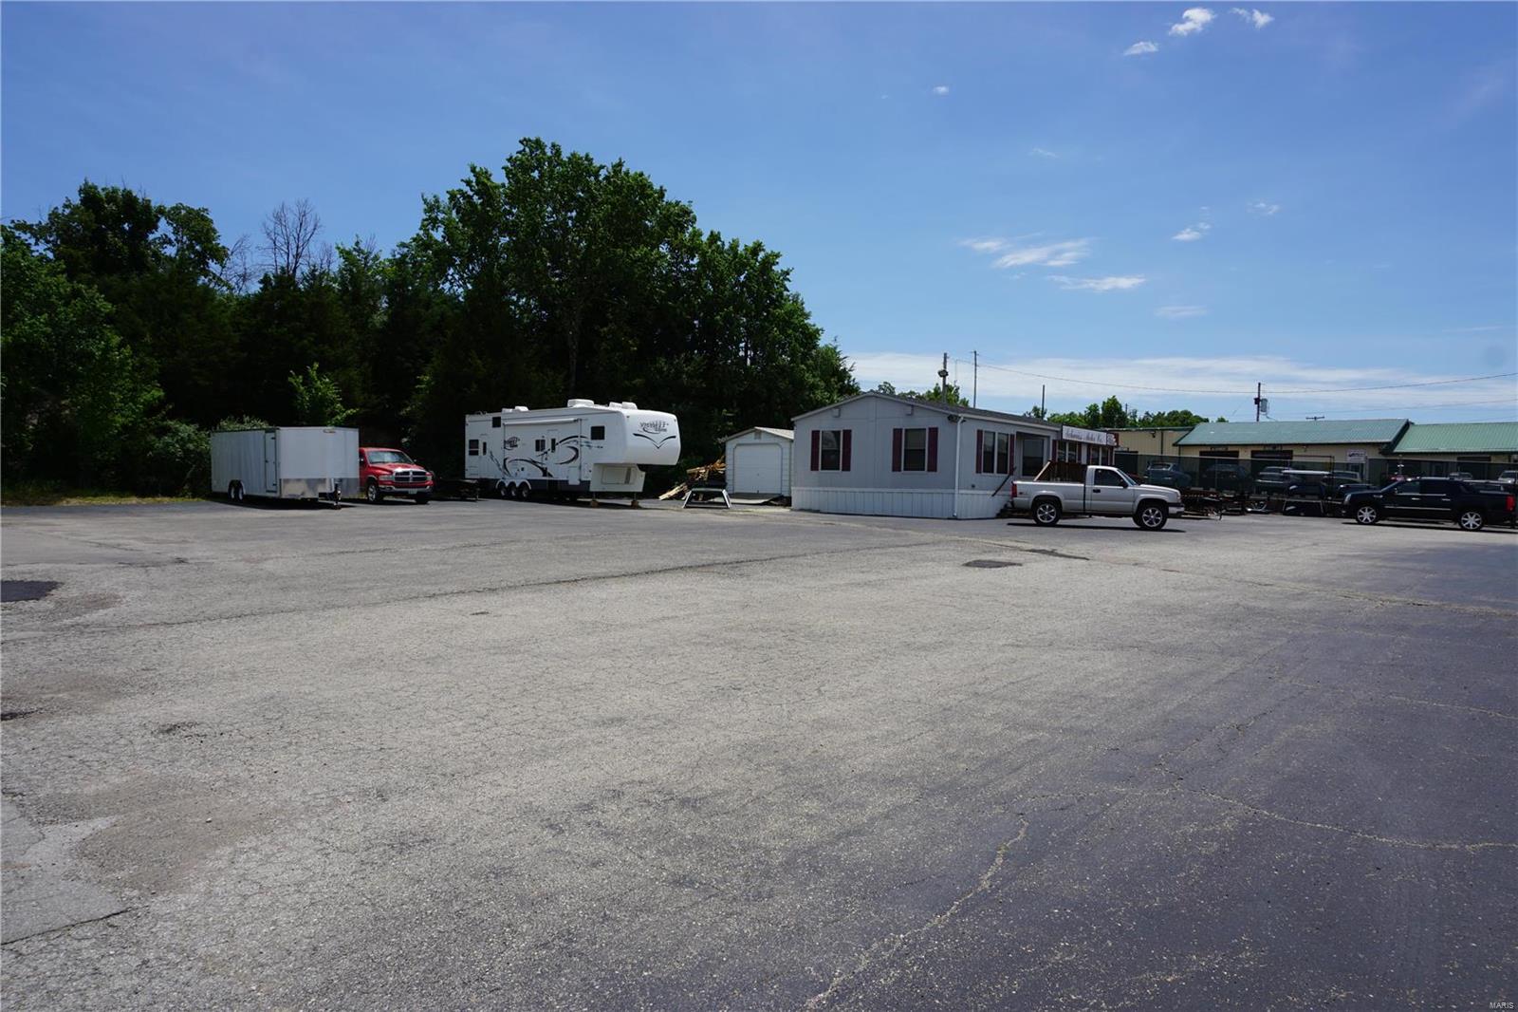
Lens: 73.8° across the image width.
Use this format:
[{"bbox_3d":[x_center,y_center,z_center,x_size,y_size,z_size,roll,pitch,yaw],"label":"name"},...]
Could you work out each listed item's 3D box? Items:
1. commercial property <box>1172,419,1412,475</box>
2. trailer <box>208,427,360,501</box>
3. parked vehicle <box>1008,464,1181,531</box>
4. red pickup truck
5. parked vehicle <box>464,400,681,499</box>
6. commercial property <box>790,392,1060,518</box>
[{"bbox_3d":[42.000,-3.950,79.200,15.000,5.300,12.300,2,2,40],"label":"commercial property"},{"bbox_3d":[-16.400,-1.350,35.400,2.550,2.550,9.100,0,2,-43],"label":"trailer"},{"bbox_3d":[10.720,-0.290,32.200,5.250,1.890,2.000,2,1,18],"label":"parked vehicle"},{"bbox_3d":[-13.900,-1.140,36.900,2.030,1.930,5.700,0,2,-43],"label":"red pickup truck"},{"bbox_3d":[-7.600,-2.140,39.800,2.500,3.870,11.500,0,2,-44],"label":"parked vehicle"},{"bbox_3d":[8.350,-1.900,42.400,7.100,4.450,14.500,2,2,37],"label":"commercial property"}]

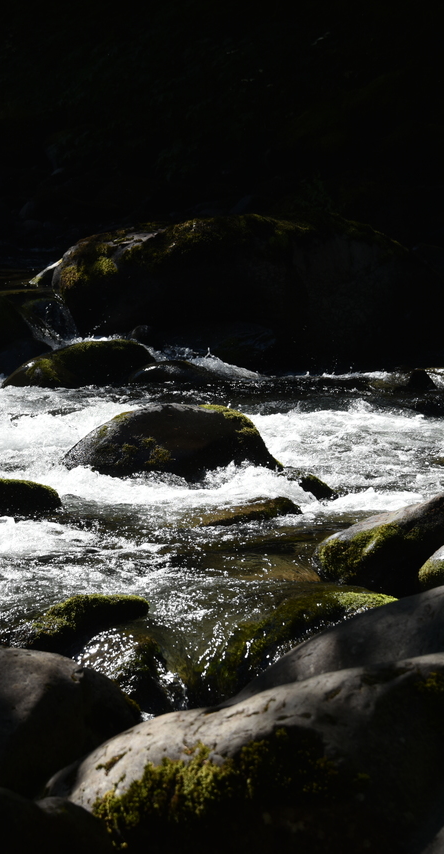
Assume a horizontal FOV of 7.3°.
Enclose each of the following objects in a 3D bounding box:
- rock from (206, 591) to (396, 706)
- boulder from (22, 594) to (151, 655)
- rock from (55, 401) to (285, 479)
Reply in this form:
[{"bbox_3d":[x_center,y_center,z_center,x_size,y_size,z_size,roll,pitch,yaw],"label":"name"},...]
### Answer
[{"bbox_3d":[0.280,0.790,12.600,0.721,0.363,0.613,0,8,0],"label":"rock"},{"bbox_3d":[-0.450,0.654,11.488,0.429,0.202,0.300,0,8,0],"label":"boulder"},{"bbox_3d":[-0.247,0.070,16.700,1.054,0.374,0.759,0,8,0],"label":"rock"}]

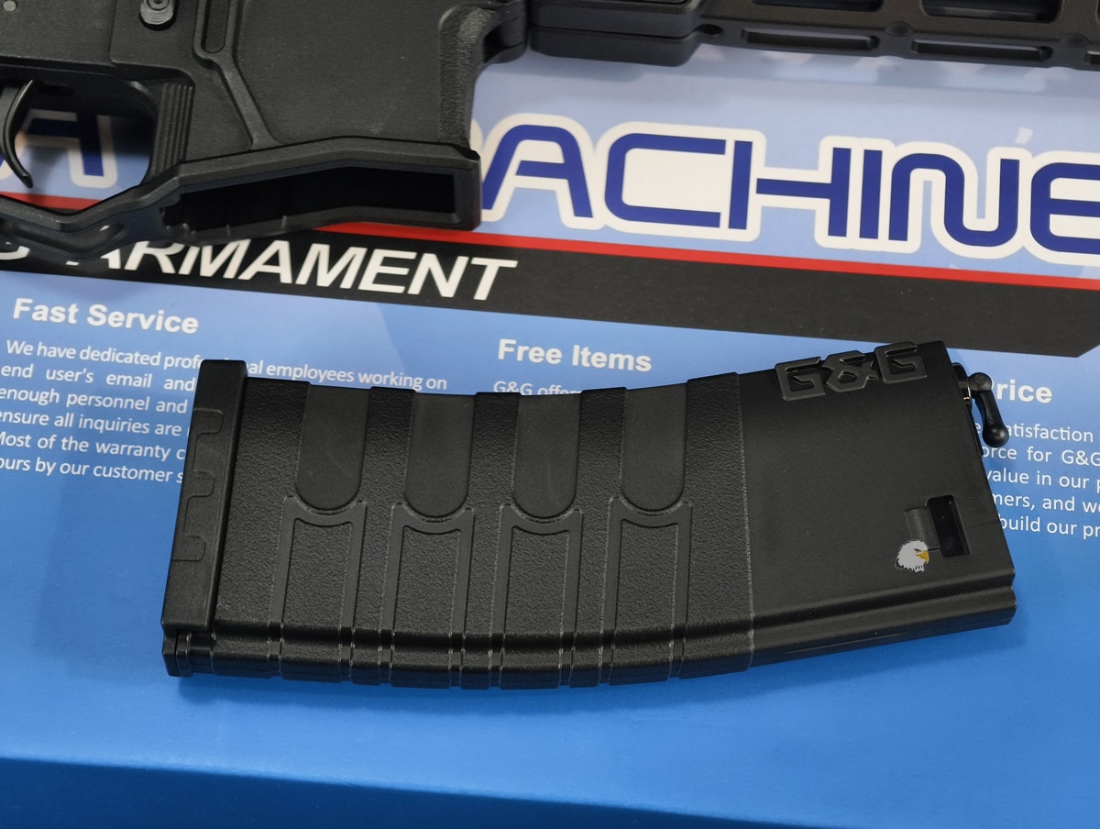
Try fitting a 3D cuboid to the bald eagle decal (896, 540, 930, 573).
[{"bbox_3d":[0.074,0.029,0.555,0.007,0.001,0.007,0,61,-5],"label":"bald eagle decal"}]

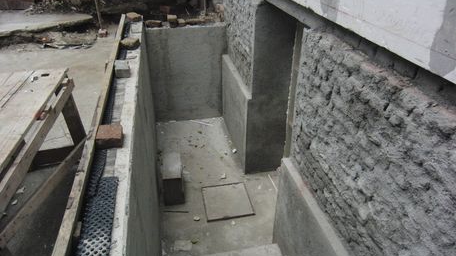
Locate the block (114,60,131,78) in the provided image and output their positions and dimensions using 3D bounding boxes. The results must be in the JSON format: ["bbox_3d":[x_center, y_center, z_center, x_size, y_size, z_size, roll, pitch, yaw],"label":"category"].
[{"bbox_3d":[-0.827,-0.468,2.508,0.102,0.068,0.185,-8,33,-14],"label":"block"}]

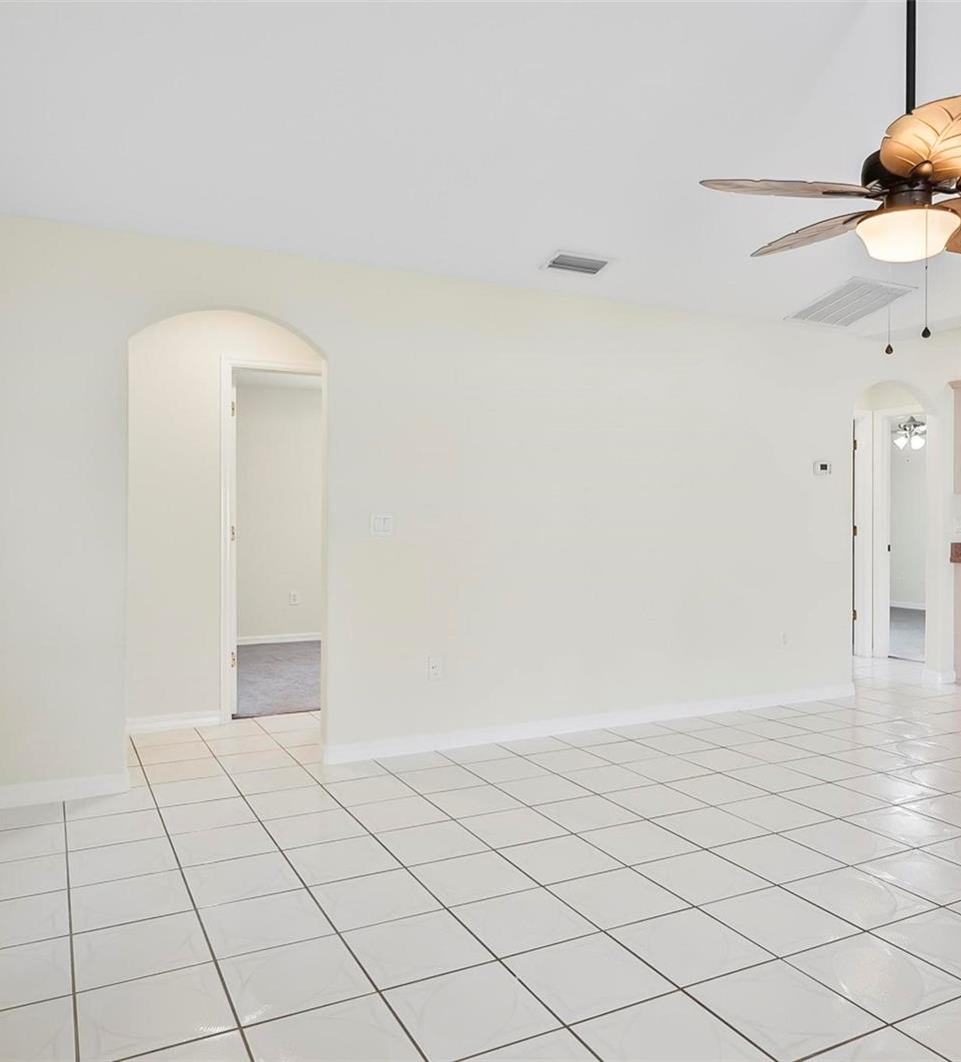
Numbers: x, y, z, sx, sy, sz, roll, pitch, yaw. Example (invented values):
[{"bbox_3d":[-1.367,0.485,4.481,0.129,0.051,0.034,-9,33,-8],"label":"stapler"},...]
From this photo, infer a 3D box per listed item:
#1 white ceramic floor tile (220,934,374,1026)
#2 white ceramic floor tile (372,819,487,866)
[{"bbox_3d":[-0.478,1.150,2.167,0.333,0.010,0.330,0,1,-27],"label":"white ceramic floor tile"},{"bbox_3d":[-0.174,1.123,3.024,0.327,0.010,0.324,0,1,-27],"label":"white ceramic floor tile"}]

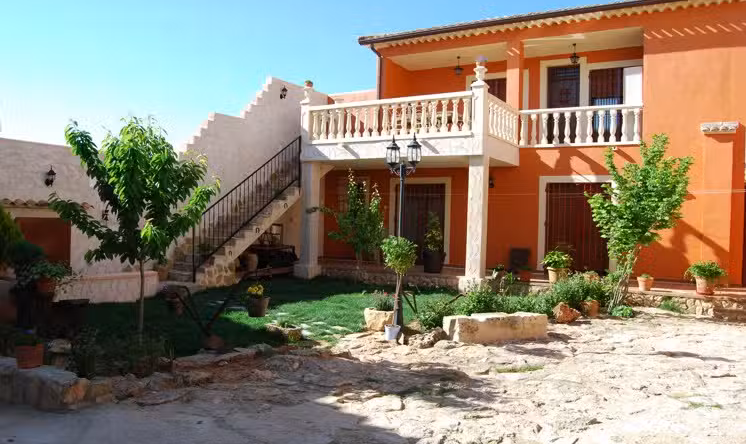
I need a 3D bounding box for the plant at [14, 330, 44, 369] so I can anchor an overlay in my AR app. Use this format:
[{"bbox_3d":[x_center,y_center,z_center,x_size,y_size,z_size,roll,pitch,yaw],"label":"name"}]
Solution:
[{"bbox_3d":[-2.907,1.045,4.750,0.250,0.300,0.250,0,1,-31],"label":"plant"}]

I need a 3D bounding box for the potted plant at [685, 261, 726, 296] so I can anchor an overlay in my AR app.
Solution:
[{"bbox_3d":[5.993,0.998,10.100,0.660,0.610,0.640,2,1,26],"label":"potted plant"}]

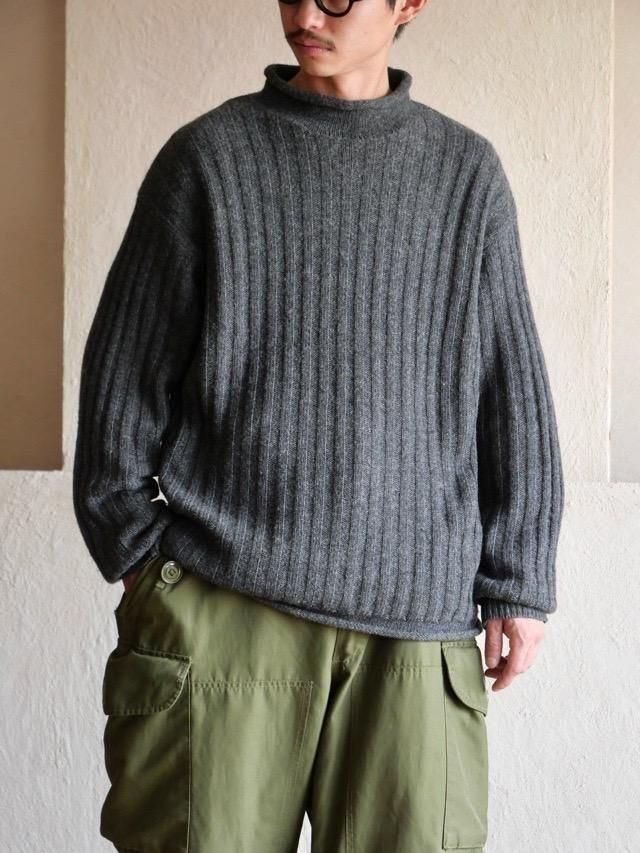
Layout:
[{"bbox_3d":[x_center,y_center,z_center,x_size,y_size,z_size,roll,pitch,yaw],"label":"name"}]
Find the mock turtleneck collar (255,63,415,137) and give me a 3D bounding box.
[{"bbox_3d":[0.018,-0.402,2.790,0.193,0.092,0.170,0,9,-5],"label":"mock turtleneck collar"}]

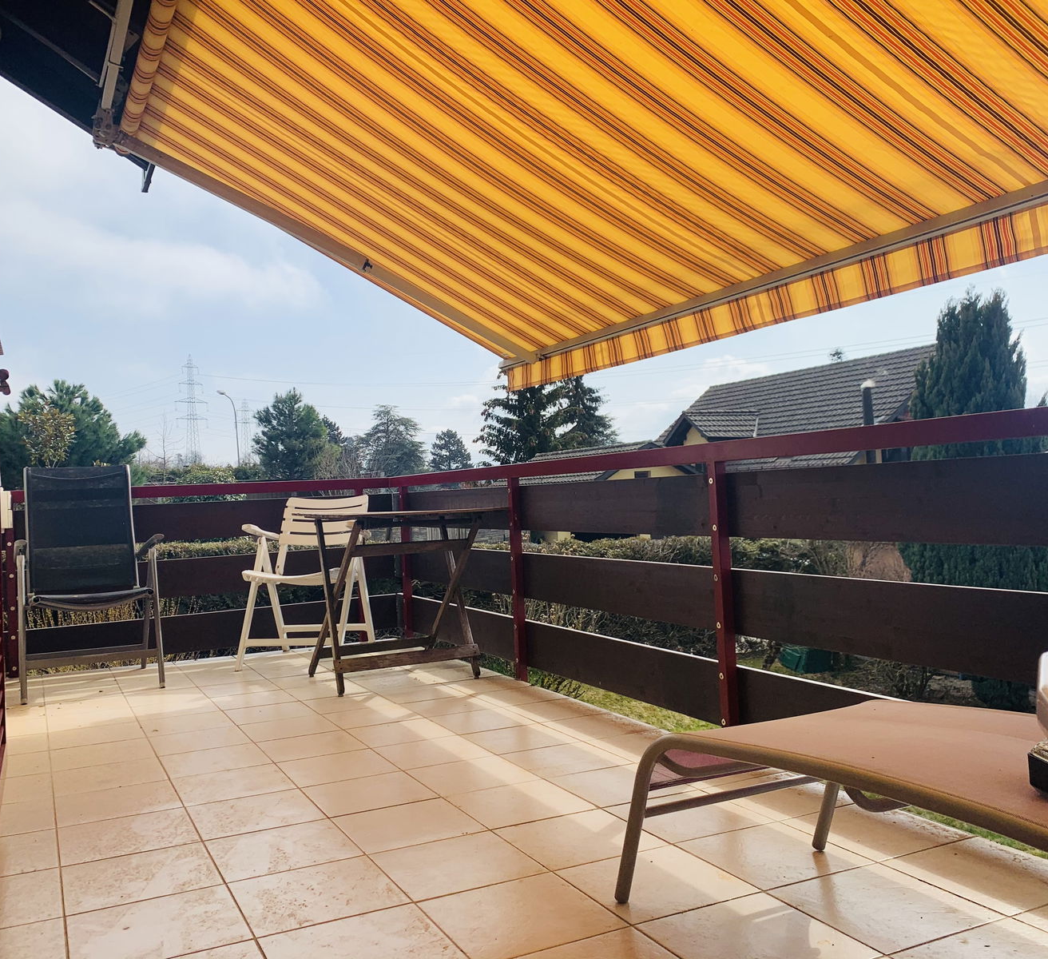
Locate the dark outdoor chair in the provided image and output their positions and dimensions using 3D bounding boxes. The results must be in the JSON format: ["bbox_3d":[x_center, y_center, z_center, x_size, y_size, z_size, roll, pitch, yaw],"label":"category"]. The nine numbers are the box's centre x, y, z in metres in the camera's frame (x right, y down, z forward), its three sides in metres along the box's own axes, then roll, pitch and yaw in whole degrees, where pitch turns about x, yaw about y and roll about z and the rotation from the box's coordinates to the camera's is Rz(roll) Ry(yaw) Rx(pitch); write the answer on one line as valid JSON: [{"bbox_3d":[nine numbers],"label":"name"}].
[{"bbox_3d":[-2.065,0.441,4.548,0.585,1.044,0.715,-2,-1,-27],"label":"dark outdoor chair"}]

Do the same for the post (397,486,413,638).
[{"bbox_3d":[-0.685,0.483,5.521,0.046,0.899,0.046,-2,-1,-27],"label":"post"}]

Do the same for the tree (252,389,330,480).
[{"bbox_3d":[-7.633,0.299,31.938,2.700,6.630,2.700,-2,-1,-27],"label":"tree"}]

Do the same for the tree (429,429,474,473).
[{"bbox_3d":[-4.966,0.298,67.928,3.200,7.749,3.200,-2,-1,-27],"label":"tree"}]

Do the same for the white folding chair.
[{"bbox_3d":[-1.129,0.510,4.977,0.585,0.844,0.631,-3,-1,9],"label":"white folding chair"}]

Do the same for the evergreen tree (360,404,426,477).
[{"bbox_3d":[-8.022,-0.283,59.917,4.200,8.867,4.200,-2,-1,-27],"label":"evergreen tree"}]

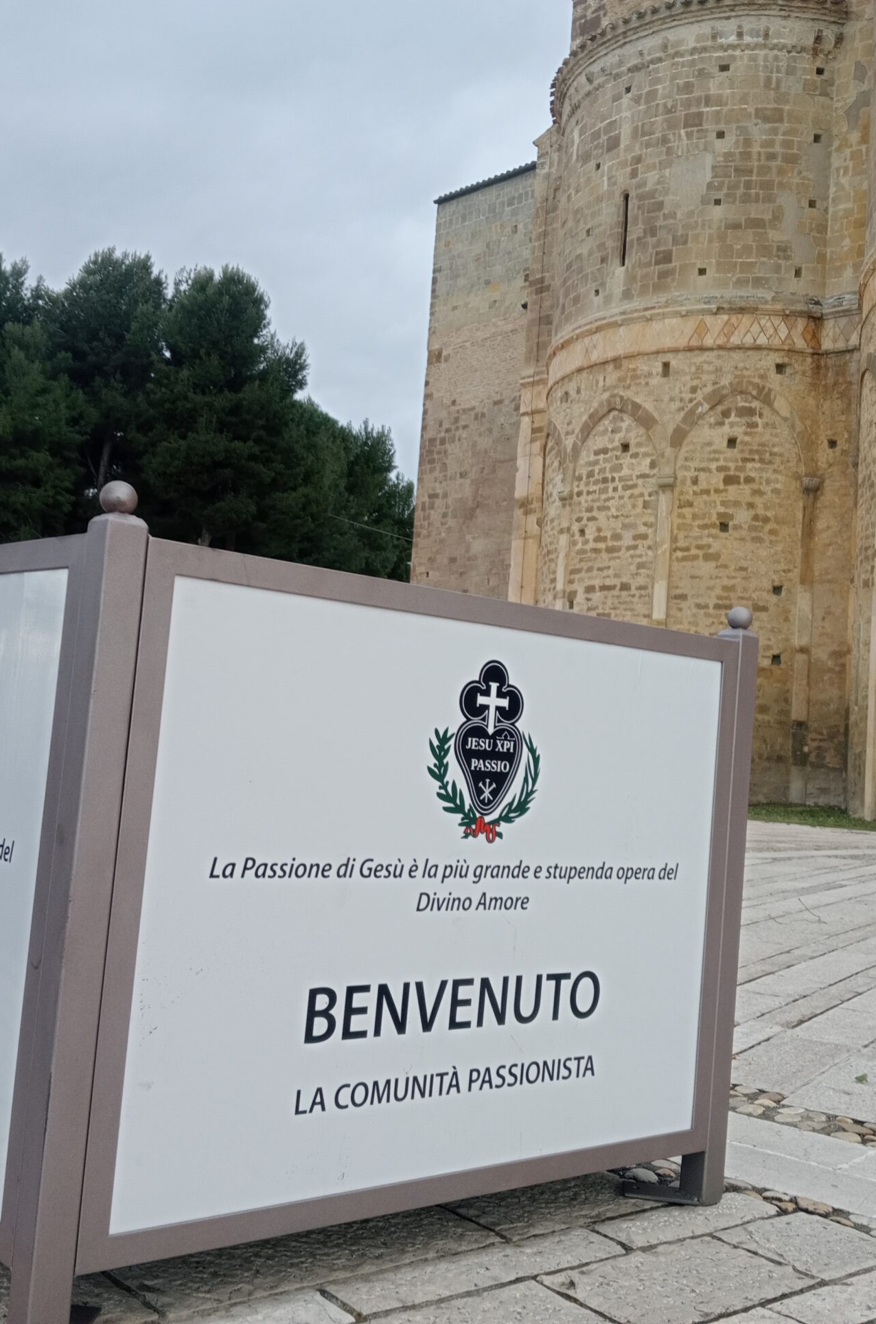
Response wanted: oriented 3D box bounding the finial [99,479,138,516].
[{"bbox_3d":[-0.473,-0.242,2.112,0.055,0.052,0.055,9,-6,-40],"label":"finial"}]

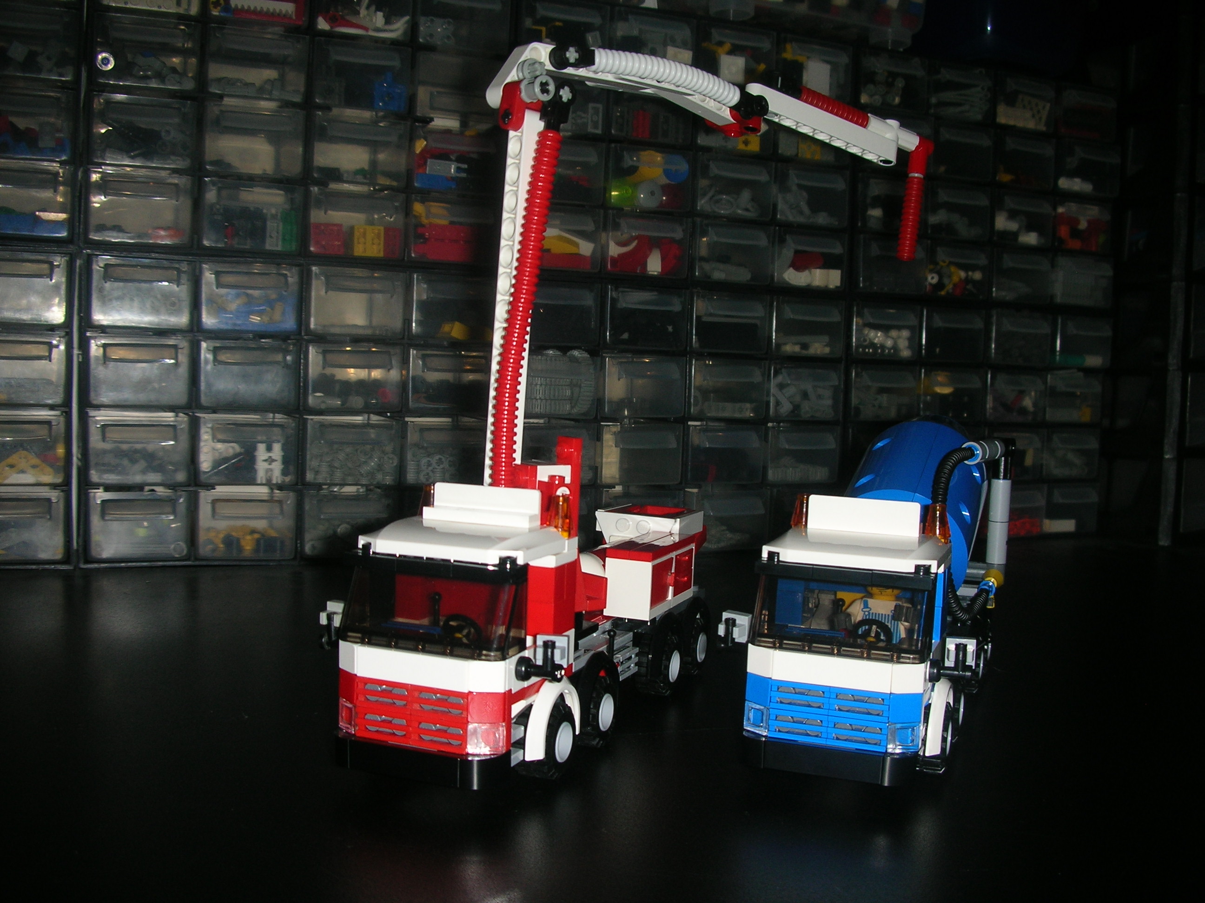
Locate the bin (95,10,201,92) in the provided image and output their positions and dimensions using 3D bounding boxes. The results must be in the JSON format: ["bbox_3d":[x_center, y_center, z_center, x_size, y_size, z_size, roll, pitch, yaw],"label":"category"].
[{"bbox_3d":[-0.247,-0.204,0.657,0.052,0.035,0.115,0,4,-22],"label":"bin"}]

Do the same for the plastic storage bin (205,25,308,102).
[{"bbox_3d":[-0.201,-0.207,0.684,0.054,0.037,0.112,0,4,-23],"label":"plastic storage bin"}]

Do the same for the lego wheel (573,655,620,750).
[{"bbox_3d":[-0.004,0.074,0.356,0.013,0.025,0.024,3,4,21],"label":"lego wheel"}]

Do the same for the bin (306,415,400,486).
[{"bbox_3d":[-0.170,-0.004,0.782,0.056,0.040,0.138,1,3,-21],"label":"bin"}]

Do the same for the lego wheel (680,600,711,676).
[{"bbox_3d":[0.031,0.069,0.445,0.014,0.025,0.025,4,4,23],"label":"lego wheel"}]

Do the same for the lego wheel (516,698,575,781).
[{"bbox_3d":[-0.016,0.078,0.331,0.012,0.021,0.021,3,3,23],"label":"lego wheel"}]

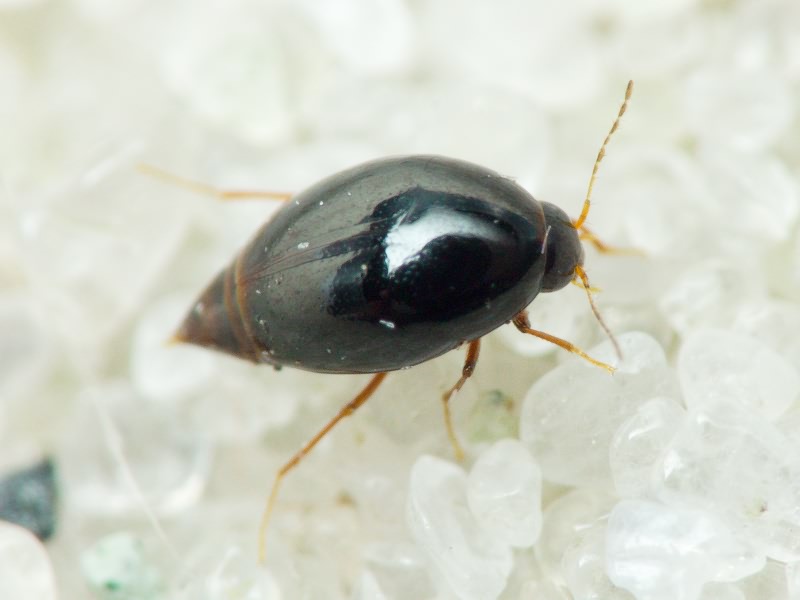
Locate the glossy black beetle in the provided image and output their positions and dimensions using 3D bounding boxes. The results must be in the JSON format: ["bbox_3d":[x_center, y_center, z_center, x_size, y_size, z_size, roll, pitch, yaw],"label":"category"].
[{"bbox_3d":[0.000,0.000,0.024,0.002,0.001,0.002,-13,61,8],"label":"glossy black beetle"}]

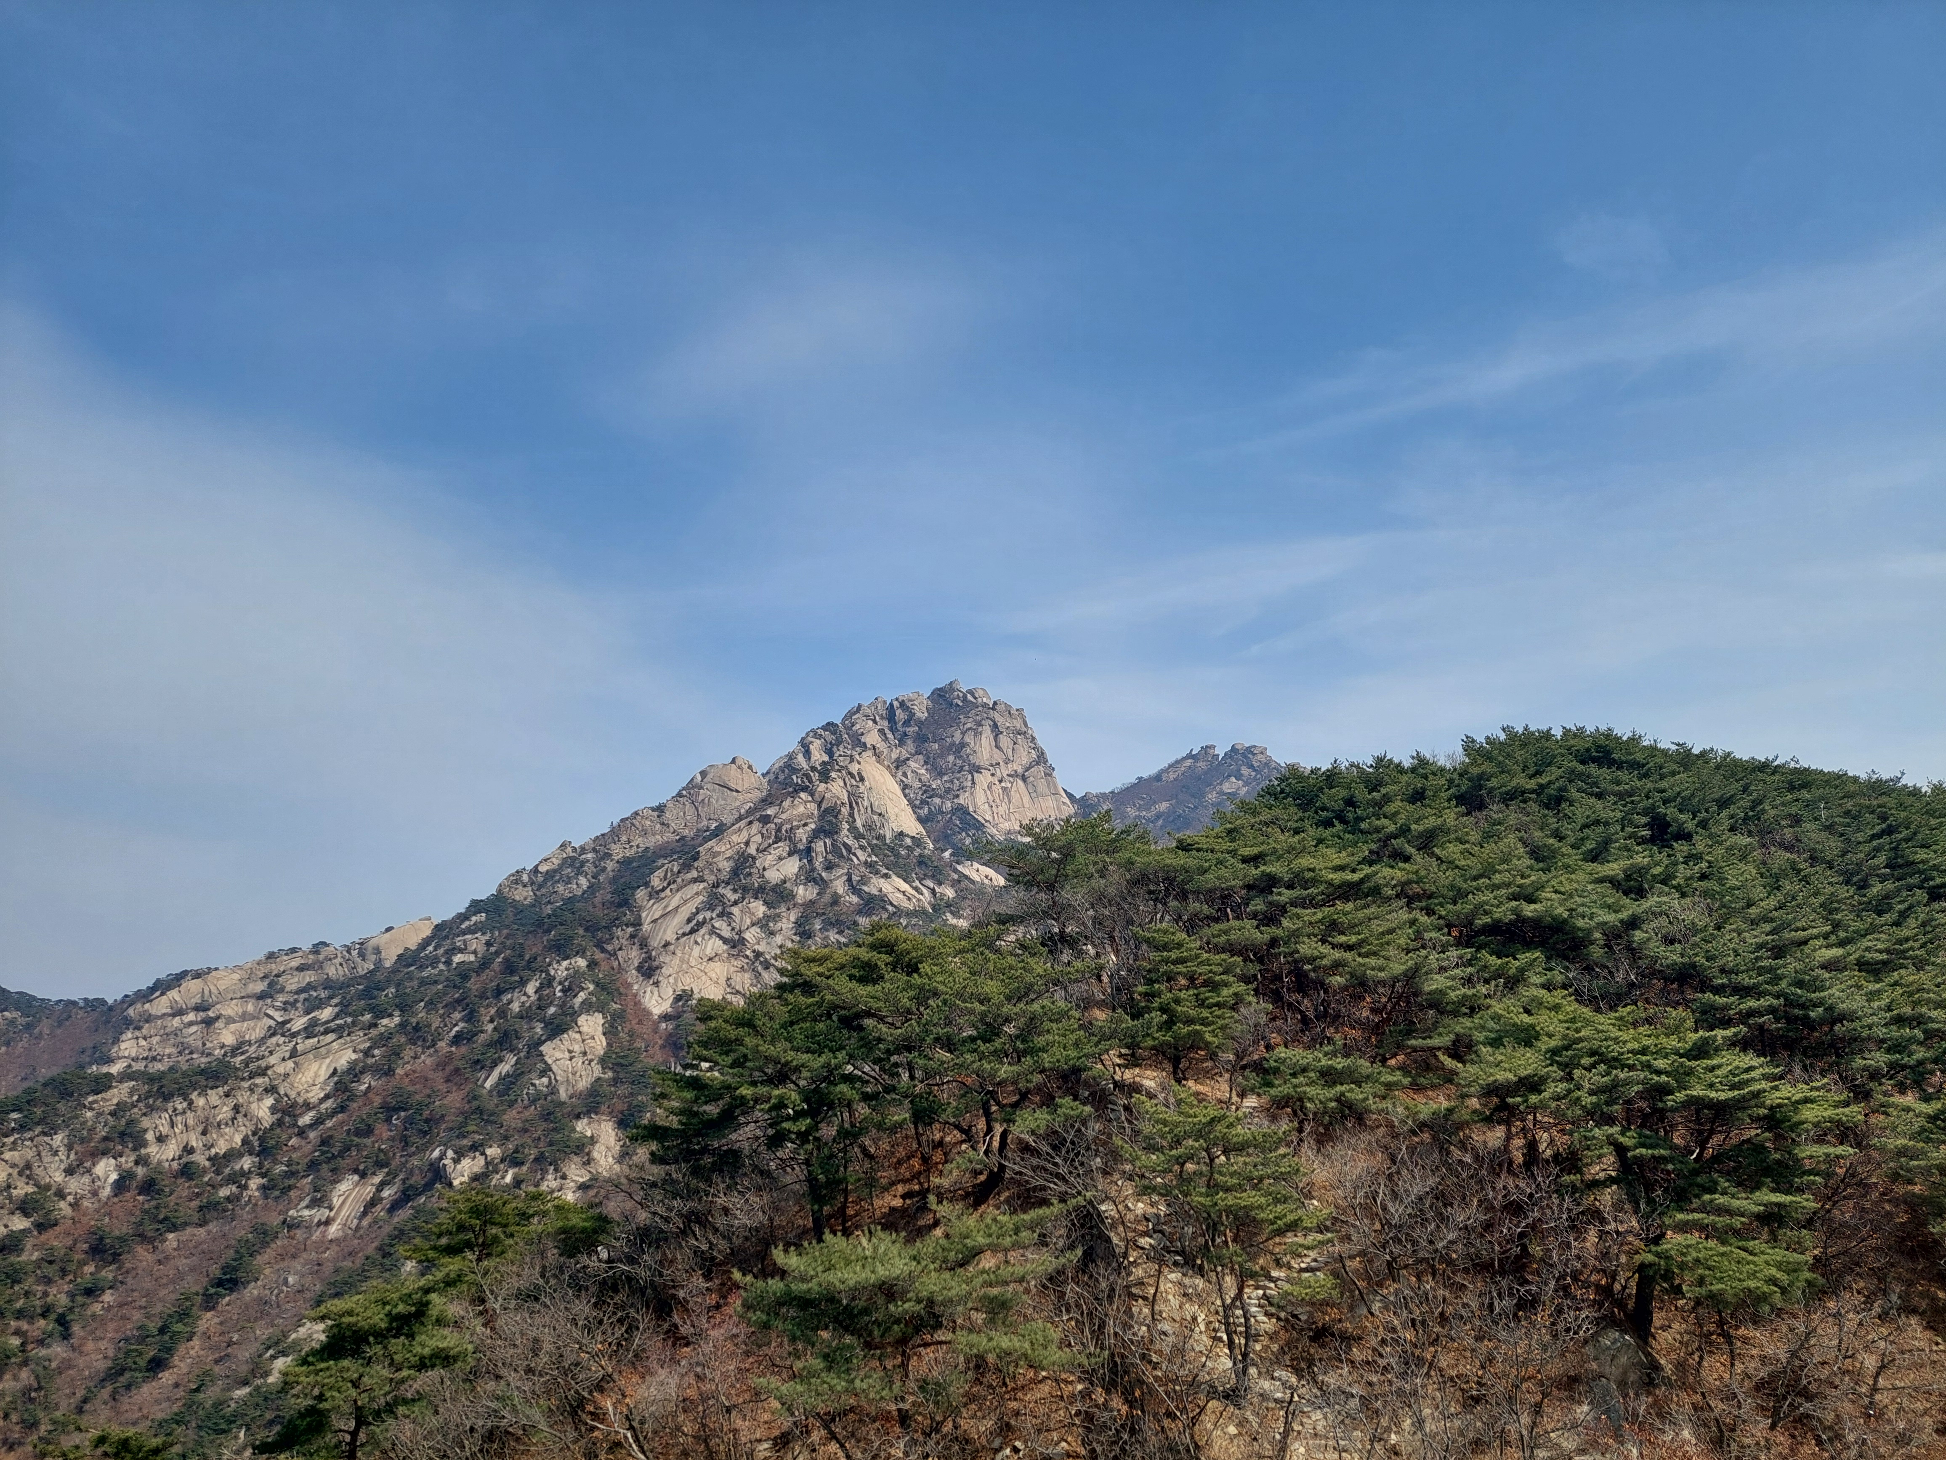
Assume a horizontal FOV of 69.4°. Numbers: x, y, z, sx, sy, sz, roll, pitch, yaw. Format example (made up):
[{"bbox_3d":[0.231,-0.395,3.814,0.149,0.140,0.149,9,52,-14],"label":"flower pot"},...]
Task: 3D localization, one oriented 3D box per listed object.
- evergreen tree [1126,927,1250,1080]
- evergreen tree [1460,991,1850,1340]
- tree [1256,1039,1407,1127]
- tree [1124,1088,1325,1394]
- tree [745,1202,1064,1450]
[{"bbox_3d":[7.010,8.970,46.000,3.905,4.956,3.514,-1,-10,8],"label":"evergreen tree"},{"bbox_3d":[15.718,9.950,33.000,7.707,7.498,6.936,-5,-11,24],"label":"evergreen tree"},{"bbox_3d":[10.637,10.689,42.000,4.337,2.667,3.904,-2,-10,14],"label":"tree"},{"bbox_3d":[5.487,11.130,31.000,4.171,6.172,3.753,-2,-10,9],"label":"tree"},{"bbox_3d":[-1.200,10.474,25.000,5.763,3.561,5.186,0,-10,-3],"label":"tree"}]

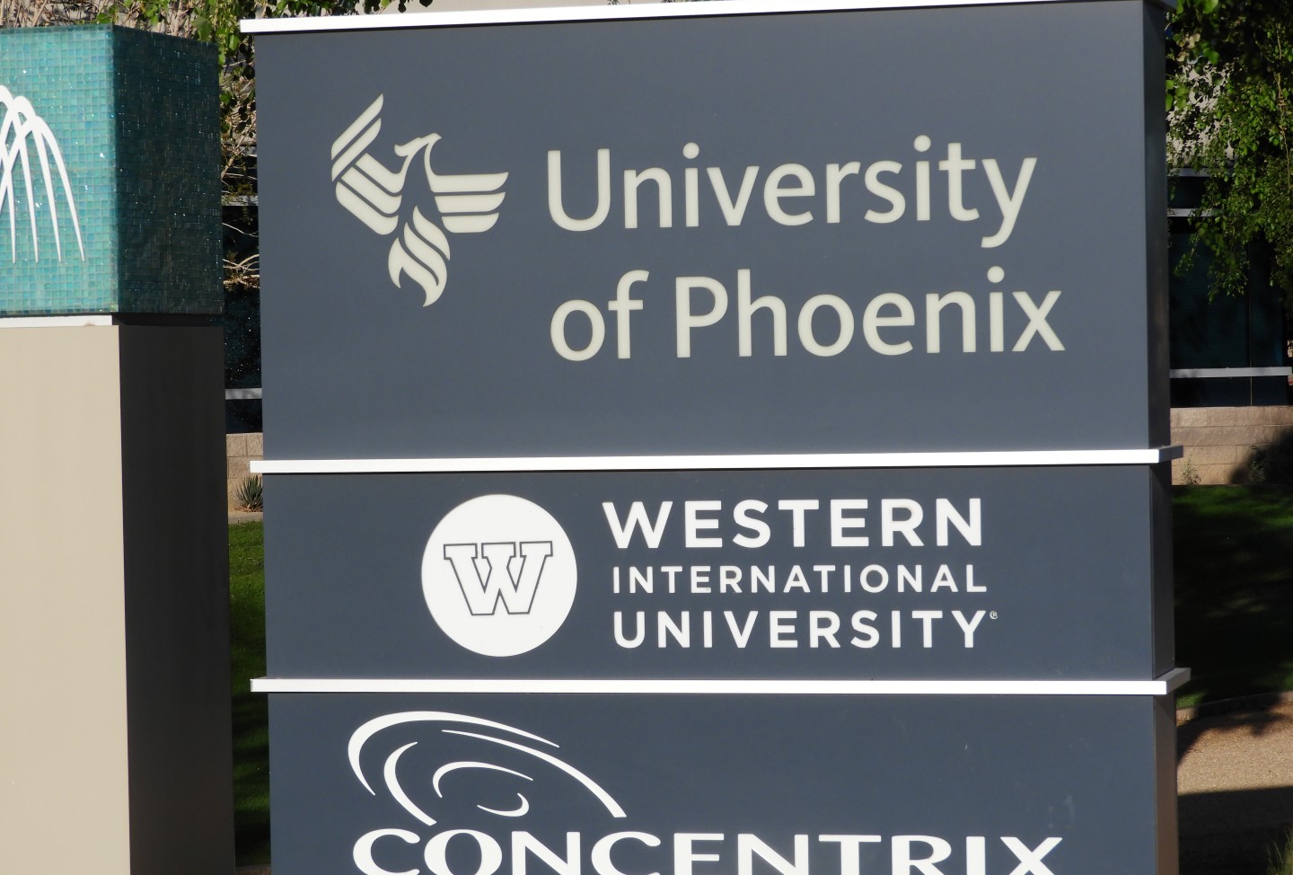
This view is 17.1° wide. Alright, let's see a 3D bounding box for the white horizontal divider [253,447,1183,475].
[{"bbox_3d":[0.135,0.044,8.797,1.885,0.026,0.345,-1,1,15],"label":"white horizontal divider"}]

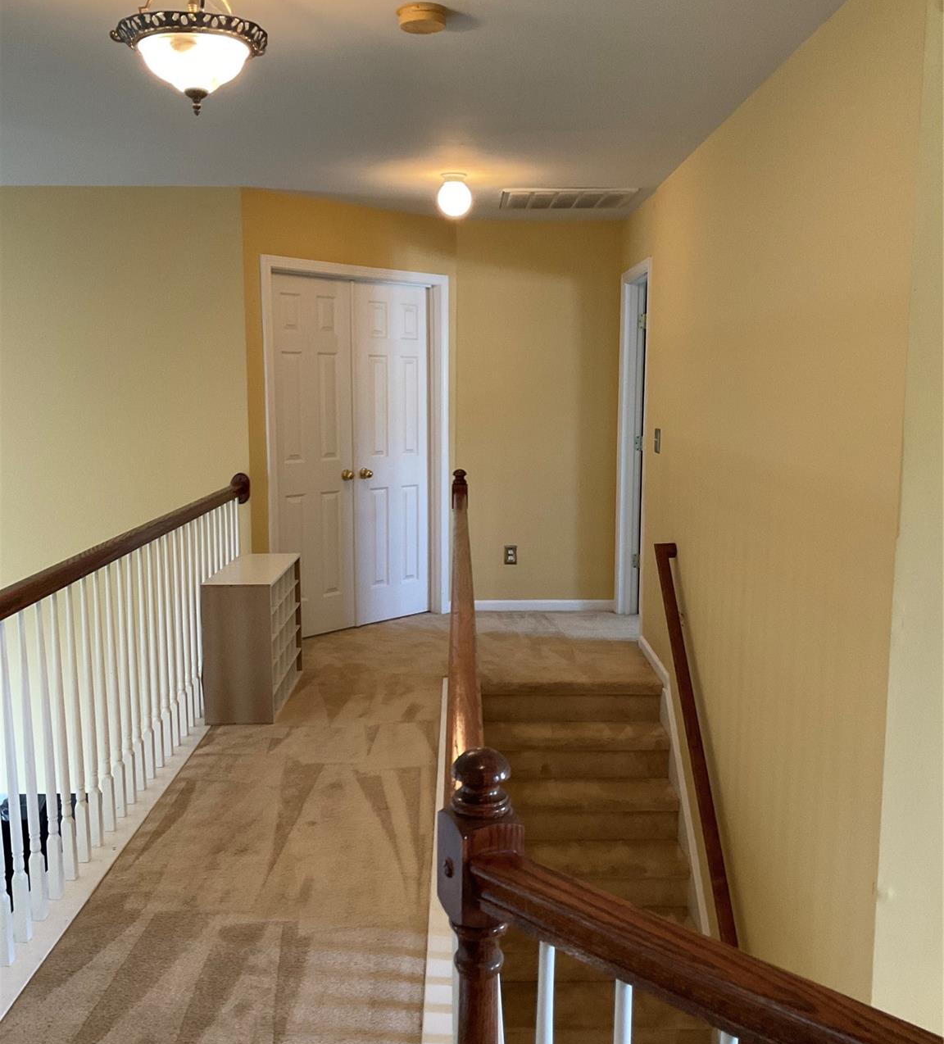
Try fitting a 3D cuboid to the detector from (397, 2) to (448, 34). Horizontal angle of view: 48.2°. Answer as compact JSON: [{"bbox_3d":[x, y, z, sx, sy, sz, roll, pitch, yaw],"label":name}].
[{"bbox_3d":[-0.131,-1.319,2.764,0.135,0.043,0.135,0,8,-1],"label":"detector"}]

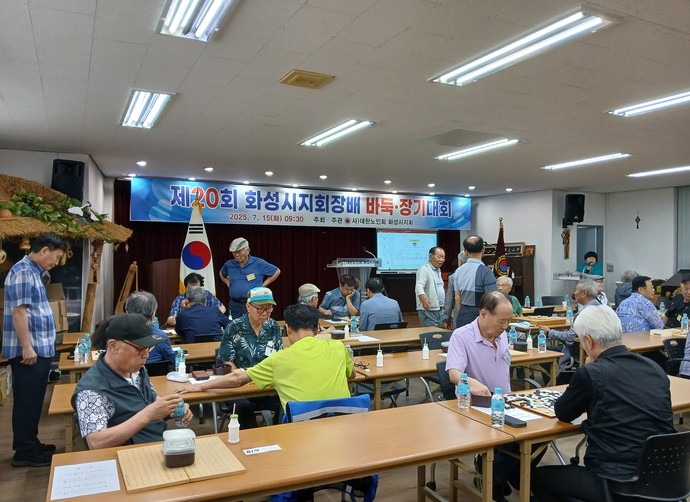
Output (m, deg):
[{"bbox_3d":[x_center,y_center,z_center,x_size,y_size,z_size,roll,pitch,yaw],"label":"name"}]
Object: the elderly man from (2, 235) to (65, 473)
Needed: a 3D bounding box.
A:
[{"bbox_3d":[-2.321,0.713,3.858,0.420,1.690,0.500,0,0,-25],"label":"elderly man"}]

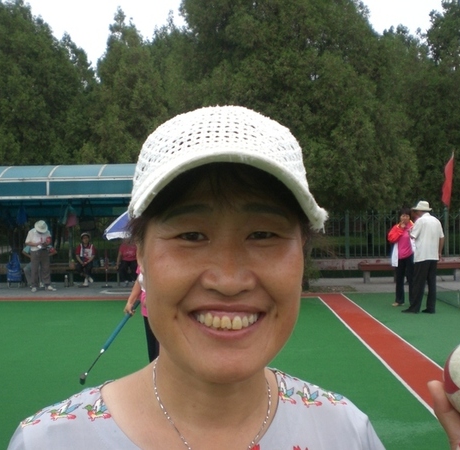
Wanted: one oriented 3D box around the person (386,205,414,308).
[{"bbox_3d":[2.857,0.547,11.046,0.480,1.610,0.380,-1,0,5],"label":"person"}]

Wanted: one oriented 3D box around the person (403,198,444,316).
[{"bbox_3d":[2.976,0.499,10.196,0.530,1.710,0.420,-1,0,-30],"label":"person"}]

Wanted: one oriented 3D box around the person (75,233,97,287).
[{"bbox_3d":[-3.366,0.804,15.297,0.500,1.240,0.750,-1,0,-5],"label":"person"}]

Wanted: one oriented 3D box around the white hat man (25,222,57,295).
[{"bbox_3d":[-4.111,0.661,14.246,0.580,1.560,0.450,-1,0,-12],"label":"white hat man"}]

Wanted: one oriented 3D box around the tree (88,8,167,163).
[{"bbox_3d":[-4.197,-3.772,26.974,3.700,10.300,3.700,-1,0,0],"label":"tree"}]

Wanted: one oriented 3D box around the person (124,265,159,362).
[{"bbox_3d":[-0.629,0.645,5.846,0.560,1.570,0.450,-1,0,23],"label":"person"}]

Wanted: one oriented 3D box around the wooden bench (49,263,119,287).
[{"bbox_3d":[-3.438,1.209,15.549,1.700,0.430,0.420,-1,0,1],"label":"wooden bench"}]

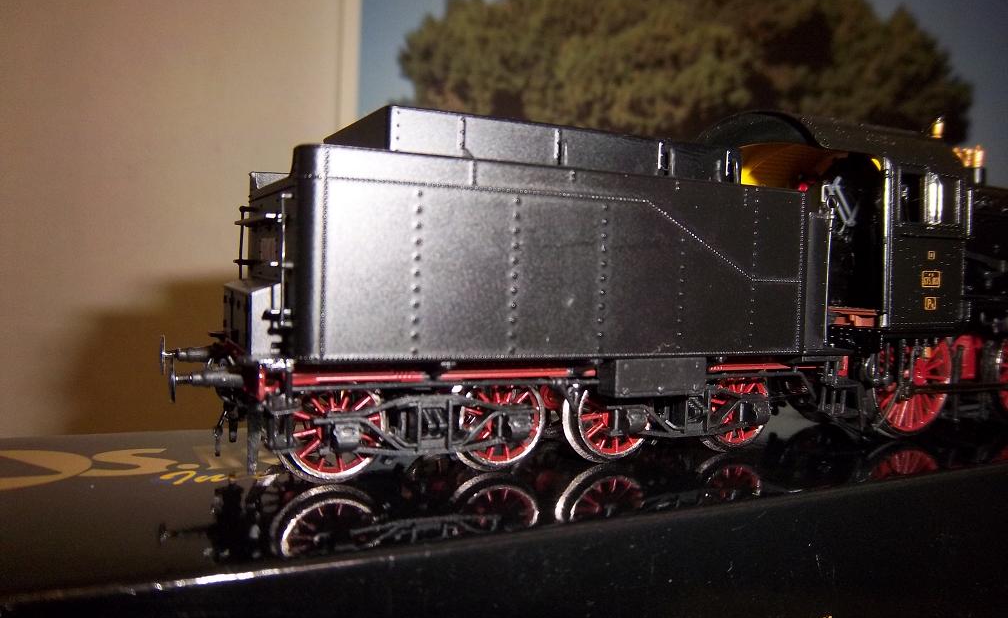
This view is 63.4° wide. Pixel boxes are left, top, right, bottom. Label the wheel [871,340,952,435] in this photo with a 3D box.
[{"bbox_3d":[0.064,0.010,0.130,0.021,0.021,0.003,1,3,-25],"label":"wheel"}]

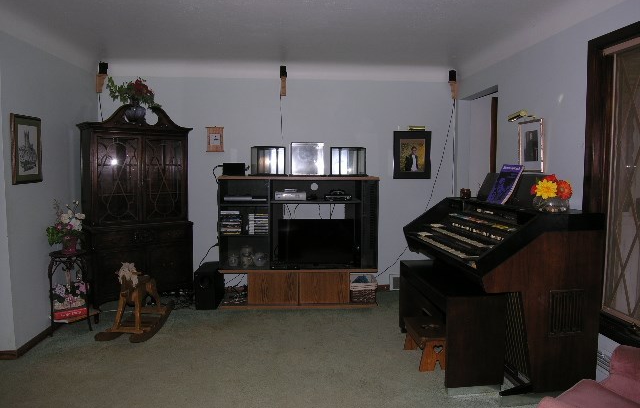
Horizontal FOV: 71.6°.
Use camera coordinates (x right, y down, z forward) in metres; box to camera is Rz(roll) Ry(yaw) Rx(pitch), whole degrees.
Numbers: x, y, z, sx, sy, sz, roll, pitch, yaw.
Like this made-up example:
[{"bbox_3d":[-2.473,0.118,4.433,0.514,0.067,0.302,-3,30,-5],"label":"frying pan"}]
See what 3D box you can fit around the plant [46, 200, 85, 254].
[{"bbox_3d":[-2.085,0.197,3.672,0.280,0.455,0.260,0,5,-5],"label":"plant"}]

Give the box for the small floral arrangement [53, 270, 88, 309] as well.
[{"bbox_3d":[-2.089,0.724,3.708,0.250,0.345,0.220,0,5,-5],"label":"small floral arrangement"}]

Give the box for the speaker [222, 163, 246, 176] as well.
[{"bbox_3d":[-0.855,-0.343,4.439,0.210,0.125,0.150,0,5,-5],"label":"speaker"}]

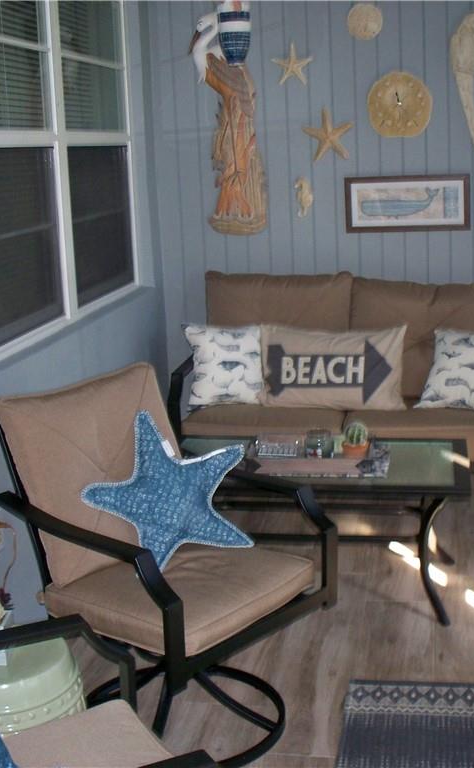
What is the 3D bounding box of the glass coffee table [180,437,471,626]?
[{"bbox_3d":[0.232,0.476,3.478,1.060,0.455,0.550,0,13,10],"label":"glass coffee table"}]

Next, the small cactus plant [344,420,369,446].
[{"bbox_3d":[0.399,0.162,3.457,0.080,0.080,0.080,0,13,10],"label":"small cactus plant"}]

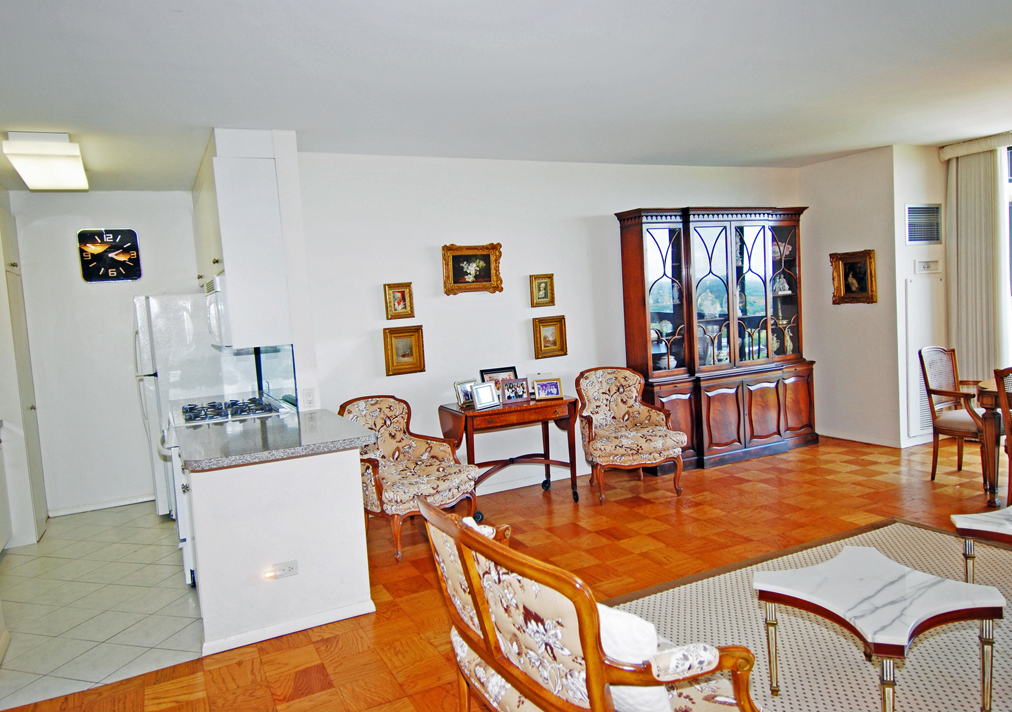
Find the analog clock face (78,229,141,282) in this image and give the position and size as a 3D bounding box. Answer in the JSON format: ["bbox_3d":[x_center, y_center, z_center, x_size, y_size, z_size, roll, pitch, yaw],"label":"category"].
[{"bbox_3d":[-3.262,-0.833,5.375,0.417,0.425,0.050,-6,5,-26],"label":"analog clock face"}]

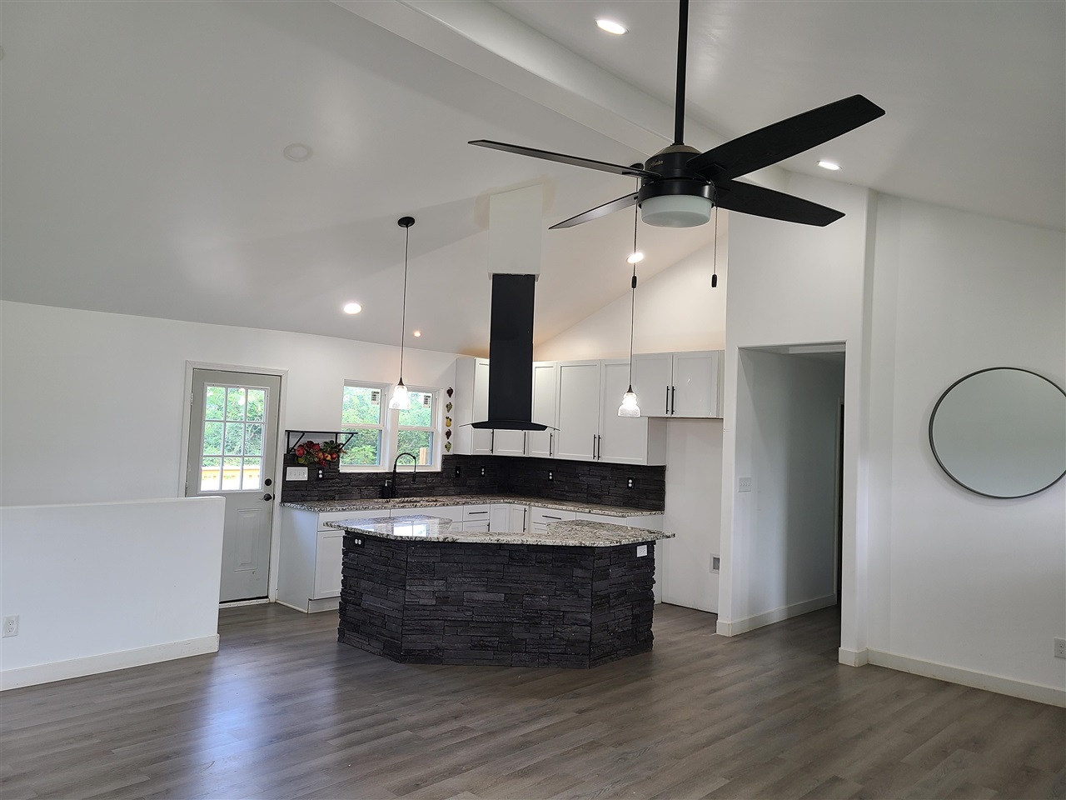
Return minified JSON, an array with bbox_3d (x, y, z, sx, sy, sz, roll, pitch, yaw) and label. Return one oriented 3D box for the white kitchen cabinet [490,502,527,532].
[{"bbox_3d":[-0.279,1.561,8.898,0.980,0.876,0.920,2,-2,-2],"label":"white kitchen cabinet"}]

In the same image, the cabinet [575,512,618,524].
[{"bbox_3d":[0.856,1.565,7.975,0.617,0.876,0.630,0,-3,43],"label":"cabinet"}]

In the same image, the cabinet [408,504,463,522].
[{"bbox_3d":[-1.289,1.506,8.201,0.653,0.873,0.914,0,-3,45],"label":"cabinet"}]

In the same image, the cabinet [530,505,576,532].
[{"bbox_3d":[0.396,1.566,8.410,0.648,0.876,0.630,0,-3,43],"label":"cabinet"}]

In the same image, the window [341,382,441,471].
[{"bbox_3d":[-1.505,0.302,8.525,0.110,0.927,1.281,0,-3,45],"label":"window"}]

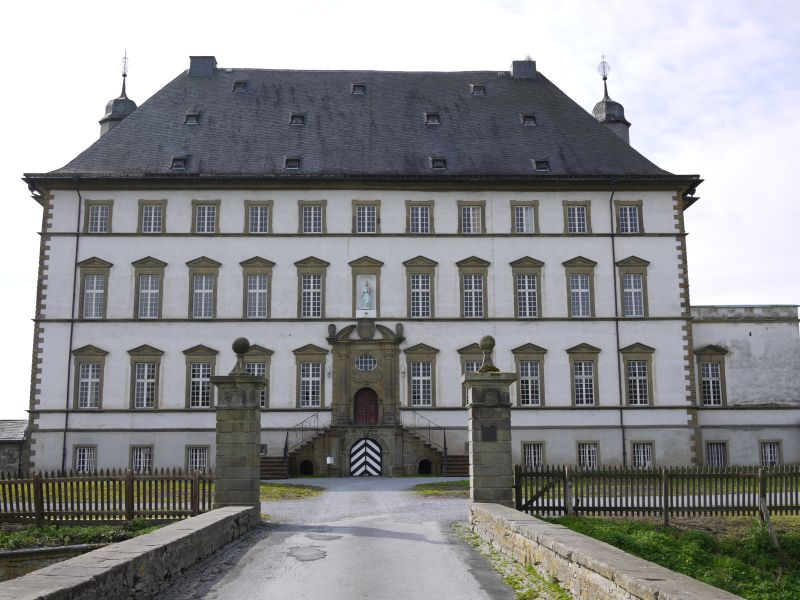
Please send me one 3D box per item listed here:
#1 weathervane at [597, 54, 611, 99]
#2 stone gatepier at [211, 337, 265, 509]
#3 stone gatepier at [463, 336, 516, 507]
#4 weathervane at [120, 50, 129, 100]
[{"bbox_3d":[14.957,-16.355,67.612,1.000,3.427,0.500,0,-10,-2],"label":"weathervane"},{"bbox_3d":[-2.929,2.263,16.682,0.900,3.240,0.880,0,-10,-2],"label":"stone gatepier"},{"bbox_3d":[1.625,2.282,16.826,0.900,3.267,0.880,0,-10,-2],"label":"stone gatepier"},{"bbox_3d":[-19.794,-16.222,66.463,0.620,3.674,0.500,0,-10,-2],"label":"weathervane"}]

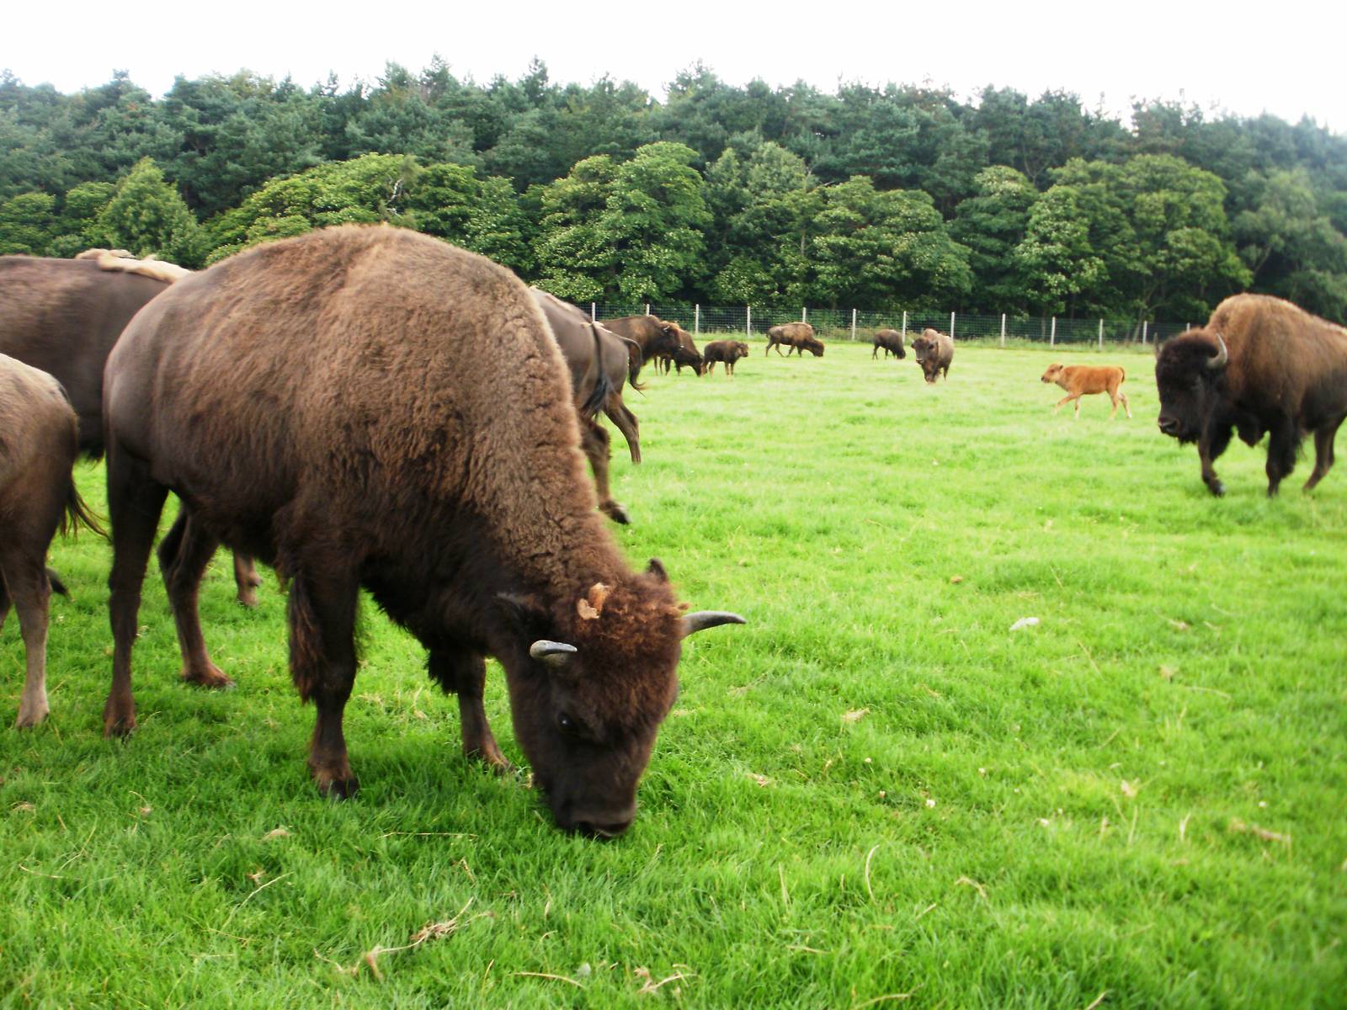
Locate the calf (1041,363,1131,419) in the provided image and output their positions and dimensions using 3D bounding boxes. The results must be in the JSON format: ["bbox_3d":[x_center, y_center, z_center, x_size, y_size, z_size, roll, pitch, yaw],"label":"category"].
[{"bbox_3d":[5.985,-1.647,20.300,1.240,0.790,0.360,3,8,7],"label":"calf"}]

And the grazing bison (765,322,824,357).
[{"bbox_3d":[4.468,-6.093,51.500,2.100,1.260,0.620,3,8,10],"label":"grazing bison"}]

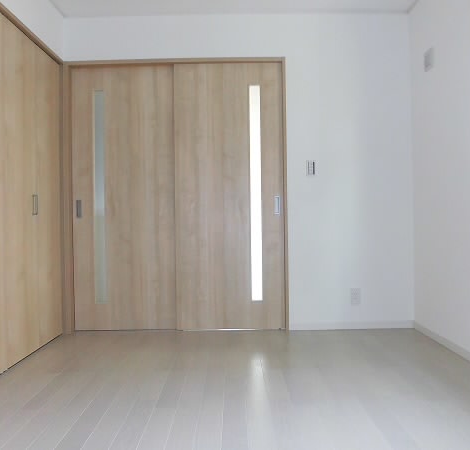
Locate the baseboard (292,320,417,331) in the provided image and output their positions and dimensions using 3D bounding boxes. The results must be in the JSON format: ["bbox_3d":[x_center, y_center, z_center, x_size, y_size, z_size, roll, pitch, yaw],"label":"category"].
[{"bbox_3d":[0.884,0.756,3.139,0.949,0.066,0.013,-1,0,0],"label":"baseboard"}]

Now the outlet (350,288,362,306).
[{"bbox_3d":[0.915,0.544,3.139,0.074,0.125,0.011,-1,0,0],"label":"outlet"}]

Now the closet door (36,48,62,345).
[{"bbox_3d":[-1.297,-0.186,2.892,0.035,1.990,0.385,-1,0,0],"label":"closet door"}]

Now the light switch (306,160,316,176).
[{"bbox_3d":[0.579,-0.429,3.147,0.071,0.120,0.011,-1,0,0],"label":"light switch"}]

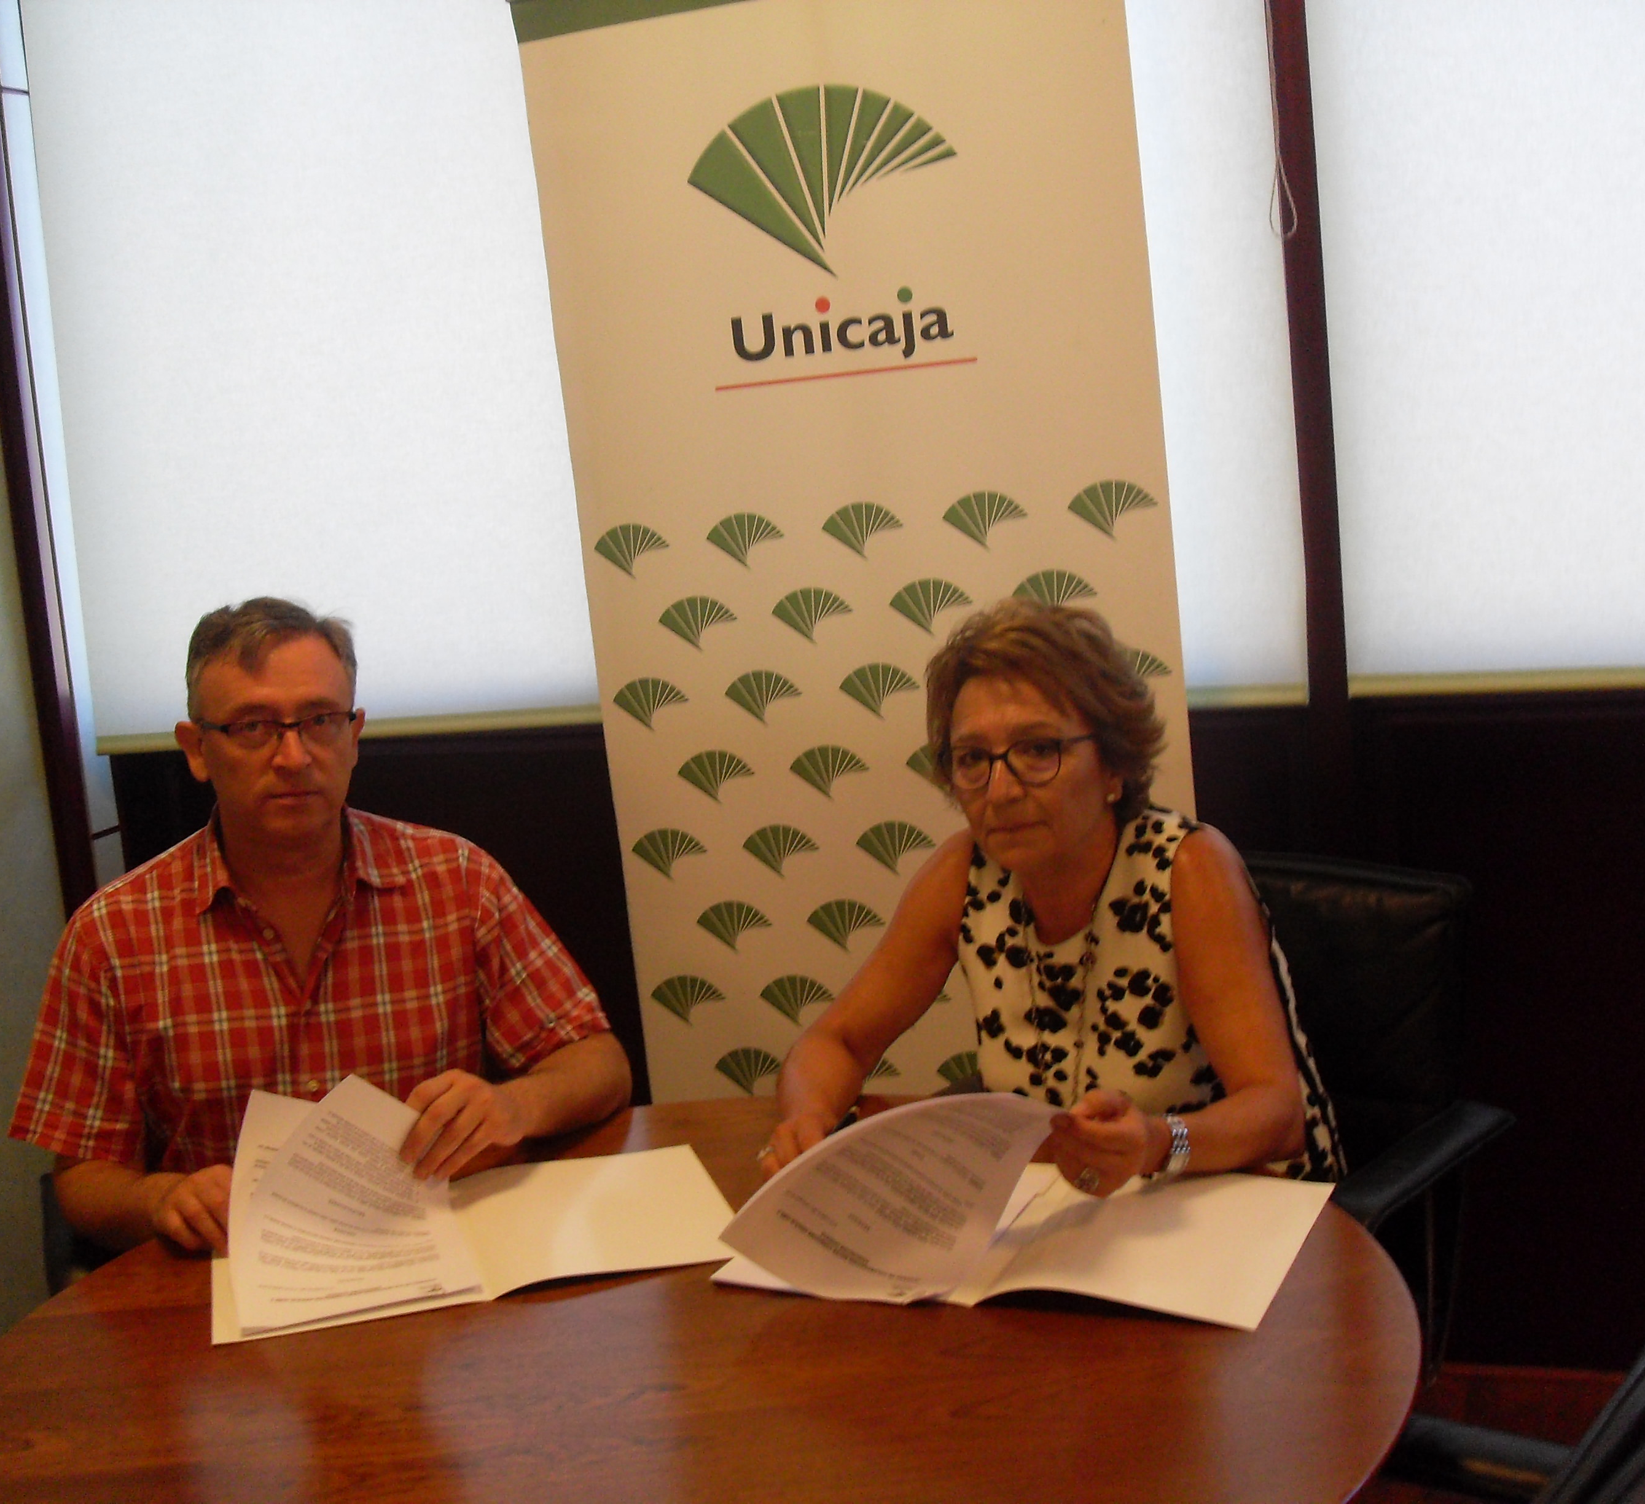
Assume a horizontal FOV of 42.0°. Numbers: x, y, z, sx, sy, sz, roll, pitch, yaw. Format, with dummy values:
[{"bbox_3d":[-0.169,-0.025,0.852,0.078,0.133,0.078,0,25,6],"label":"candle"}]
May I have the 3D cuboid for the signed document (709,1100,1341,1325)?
[{"bbox_3d":[0.179,0.357,1.871,0.465,0.130,0.330,-1,9,24],"label":"signed document"}]

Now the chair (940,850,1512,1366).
[{"bbox_3d":[0.415,0.609,2.384,0.590,0.930,0.600,3,11,42],"label":"chair"}]

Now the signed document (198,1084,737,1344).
[{"bbox_3d":[-0.330,0.367,1.959,0.440,0.155,0.320,-6,9,-12],"label":"signed document"}]

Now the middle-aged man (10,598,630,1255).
[{"bbox_3d":[-0.489,0.504,2.231,0.620,1.310,0.640,-7,9,-15],"label":"middle-aged man"}]

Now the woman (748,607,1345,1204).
[{"bbox_3d":[0.299,0.470,2.225,0.520,1.270,0.650,0,10,30],"label":"woman"}]

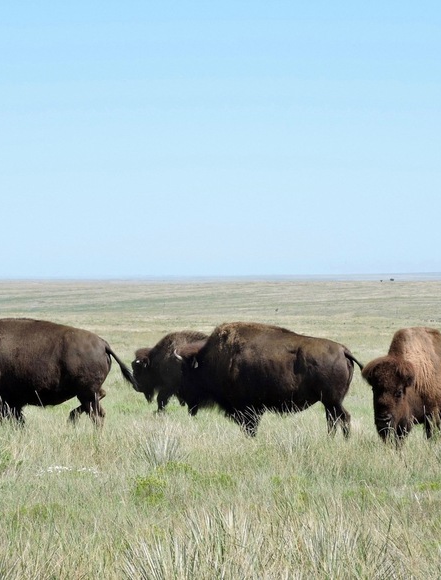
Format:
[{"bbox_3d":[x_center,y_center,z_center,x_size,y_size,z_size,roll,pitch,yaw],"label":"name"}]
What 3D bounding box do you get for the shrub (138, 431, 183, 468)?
[{"bbox_3d":[-0.688,1.828,32.000,0.500,0.440,0.500,0,0,0],"label":"shrub"}]

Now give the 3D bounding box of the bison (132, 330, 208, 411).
[{"bbox_3d":[-0.290,1.314,44.200,2.300,1.370,0.750,0,0,-19],"label":"bison"}]

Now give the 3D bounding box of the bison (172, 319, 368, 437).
[{"bbox_3d":[0.653,1.232,38.000,2.600,1.580,0.900,0,0,6],"label":"bison"}]

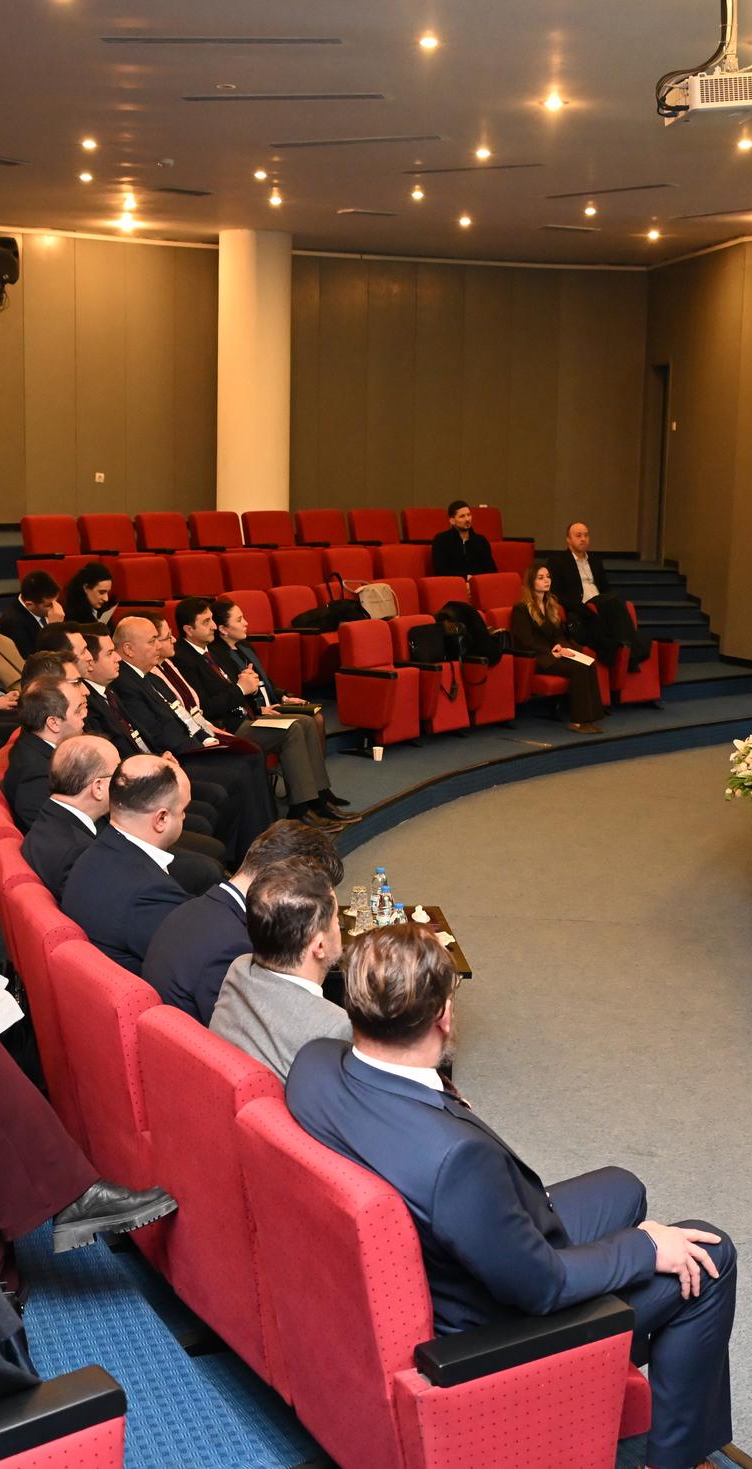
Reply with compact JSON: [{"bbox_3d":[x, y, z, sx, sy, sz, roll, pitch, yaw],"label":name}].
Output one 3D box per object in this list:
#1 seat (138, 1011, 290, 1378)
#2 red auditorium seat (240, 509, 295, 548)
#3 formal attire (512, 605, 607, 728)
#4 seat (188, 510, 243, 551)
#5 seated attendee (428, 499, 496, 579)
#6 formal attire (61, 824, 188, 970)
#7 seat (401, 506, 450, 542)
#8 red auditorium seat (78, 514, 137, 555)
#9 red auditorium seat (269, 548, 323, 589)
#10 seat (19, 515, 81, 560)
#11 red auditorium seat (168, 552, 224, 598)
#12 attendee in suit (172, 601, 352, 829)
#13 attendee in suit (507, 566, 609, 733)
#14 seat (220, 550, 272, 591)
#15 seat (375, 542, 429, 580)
[{"bbox_3d":[-0.102,1.053,3.826,0.634,0.891,0.604,-4,10,-28],"label":"seat"},{"bbox_3d":[-0.839,-1.496,16.179,0.560,0.910,0.570,-7,12,-42],"label":"red auditorium seat"},{"bbox_3d":[1.388,-0.529,13.836,0.673,0.881,0.475,9,12,43],"label":"formal attire"},{"bbox_3d":[-1.144,-1.386,15.278,0.554,0.871,0.604,8,11,40],"label":"seat"},{"bbox_3d":[0.843,-1.385,16.229,0.580,1.300,0.850,-4,10,-31],"label":"seated attendee"},{"bbox_3d":[-0.569,0.610,4.707,0.500,0.660,0.540,-2,9,-19],"label":"formal attire"},{"bbox_3d":[0.619,-1.618,16.940,0.604,0.871,0.554,-6,11,-37],"label":"seat"},{"bbox_3d":[-1.880,-1.250,14.328,0.554,0.871,0.604,7,11,34],"label":"red auditorium seat"},{"bbox_3d":[-0.468,-1.012,14.349,0.600,0.860,0.580,8,11,39],"label":"red auditorium seat"},{"bbox_3d":[-2.459,-1.272,14.587,0.570,0.910,0.560,7,11,35],"label":"seat"},{"bbox_3d":[-1.256,-0.816,13.200,0.600,0.920,0.550,7,11,34],"label":"red auditorium seat"},{"bbox_3d":[-0.627,-0.109,10.050,0.920,1.250,0.550,3,9,11],"label":"attendee in suit"},{"bbox_3d":[1.358,-0.644,13.600,0.780,1.230,0.520,7,11,34],"label":"attendee in suit"},{"bbox_3d":[-0.864,-0.962,14.481,0.570,0.910,0.560,8,12,39],"label":"seat"},{"bbox_3d":[0.411,-1.138,15.524,0.604,0.871,0.554,-7,12,-43],"label":"seat"}]

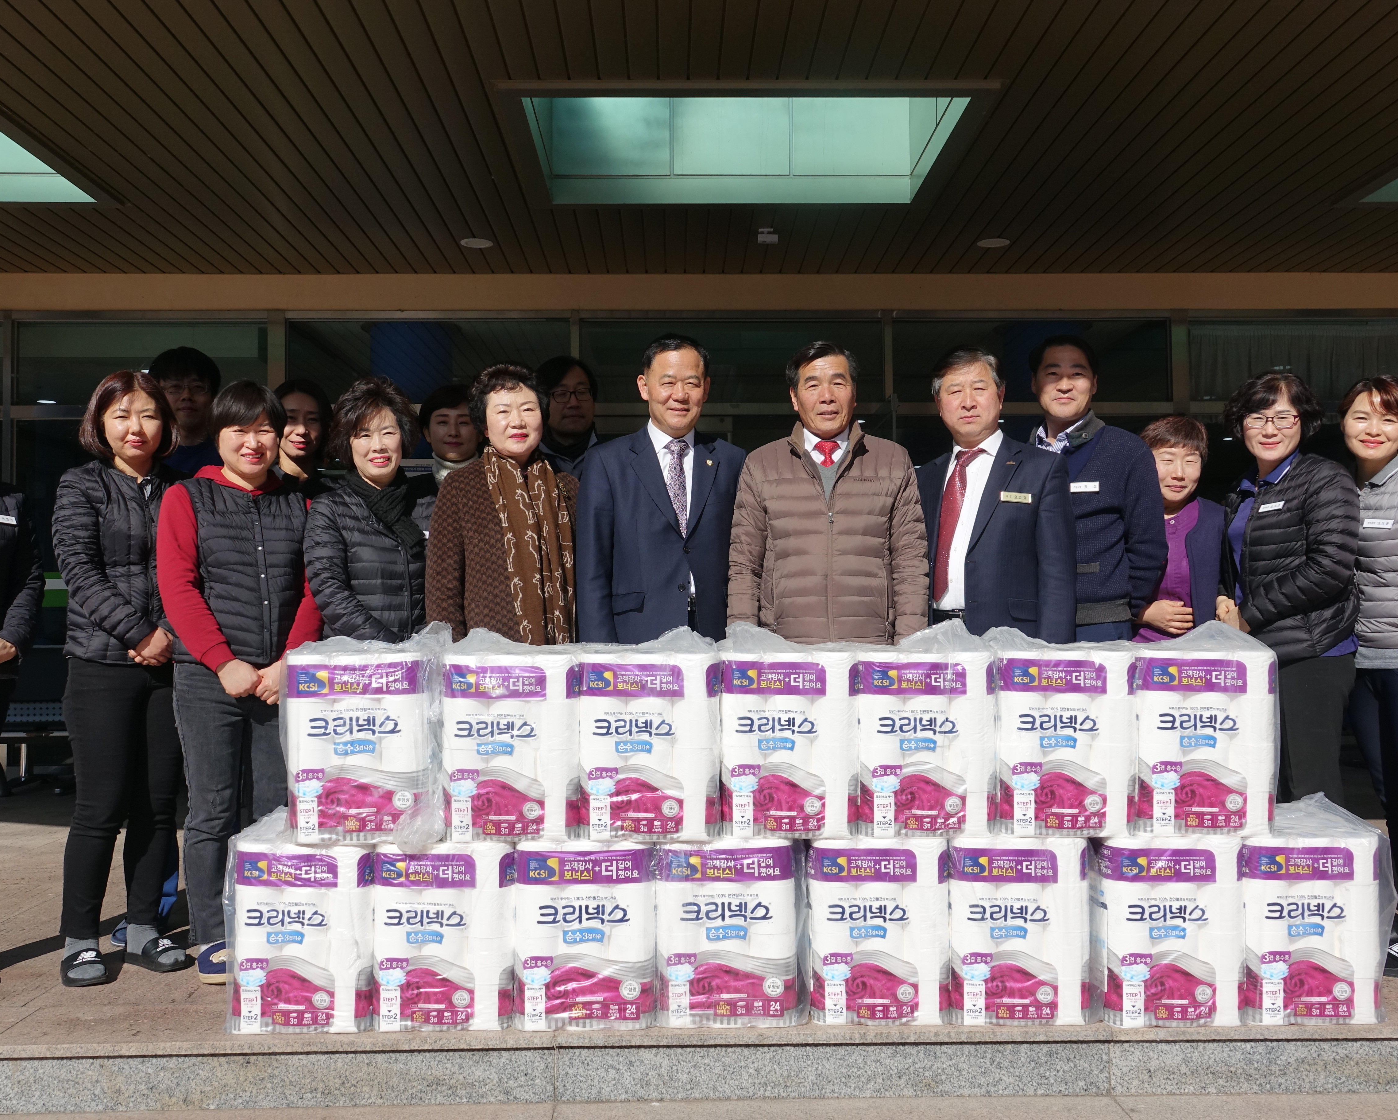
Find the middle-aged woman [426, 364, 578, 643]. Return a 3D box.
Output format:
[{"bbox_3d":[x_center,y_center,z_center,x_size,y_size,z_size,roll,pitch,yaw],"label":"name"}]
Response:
[{"bbox_3d":[-0.512,0.294,3.311,0.440,1.628,0.310,0,-3,-16],"label":"middle-aged woman"}]

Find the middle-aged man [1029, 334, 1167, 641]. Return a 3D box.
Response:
[{"bbox_3d":[1.072,0.233,3.553,0.500,1.747,0.310,-1,-2,14],"label":"middle-aged man"}]

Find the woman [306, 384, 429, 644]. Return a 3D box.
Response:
[{"bbox_3d":[-0.875,0.303,3.351,0.460,1.585,0.320,1,-3,-36],"label":"woman"}]

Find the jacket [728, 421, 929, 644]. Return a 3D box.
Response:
[{"bbox_3d":[0.345,-0.033,3.364,0.530,0.685,0.320,-1,-2,6],"label":"jacket"}]

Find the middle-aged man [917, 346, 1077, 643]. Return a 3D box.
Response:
[{"bbox_3d":[0.779,0.257,3.363,0.520,1.660,0.310,-2,-3,36],"label":"middle-aged man"}]

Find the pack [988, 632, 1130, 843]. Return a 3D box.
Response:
[{"bbox_3d":[0.849,0.428,3.046,0.330,0.445,0.230,0,-2,-1],"label":"pack"}]

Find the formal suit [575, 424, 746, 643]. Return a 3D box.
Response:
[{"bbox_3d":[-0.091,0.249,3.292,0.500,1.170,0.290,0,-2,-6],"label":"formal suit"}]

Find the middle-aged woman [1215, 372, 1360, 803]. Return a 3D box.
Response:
[{"bbox_3d":[1.589,0.291,3.371,0.360,1.585,0.460,1,-3,-38],"label":"middle-aged woman"}]

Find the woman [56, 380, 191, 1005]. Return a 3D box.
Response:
[{"bbox_3d":[-1.572,0.301,3.441,0.410,1.639,0.330,1,-3,-28],"label":"woman"}]

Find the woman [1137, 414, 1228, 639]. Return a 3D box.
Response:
[{"bbox_3d":[1.344,0.341,3.539,0.450,1.500,0.300,-1,-2,20],"label":"woman"}]

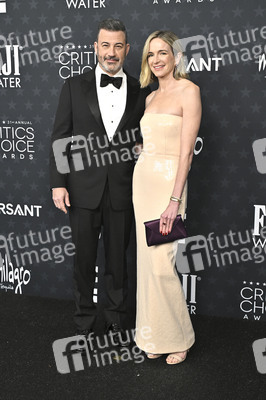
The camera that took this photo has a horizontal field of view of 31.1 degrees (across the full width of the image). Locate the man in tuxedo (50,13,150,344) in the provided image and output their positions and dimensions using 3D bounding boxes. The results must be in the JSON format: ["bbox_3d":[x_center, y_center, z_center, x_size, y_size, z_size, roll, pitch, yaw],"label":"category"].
[{"bbox_3d":[-0.175,-0.060,2.690,0.560,1.830,0.380,-3,12,-13],"label":"man in tuxedo"}]

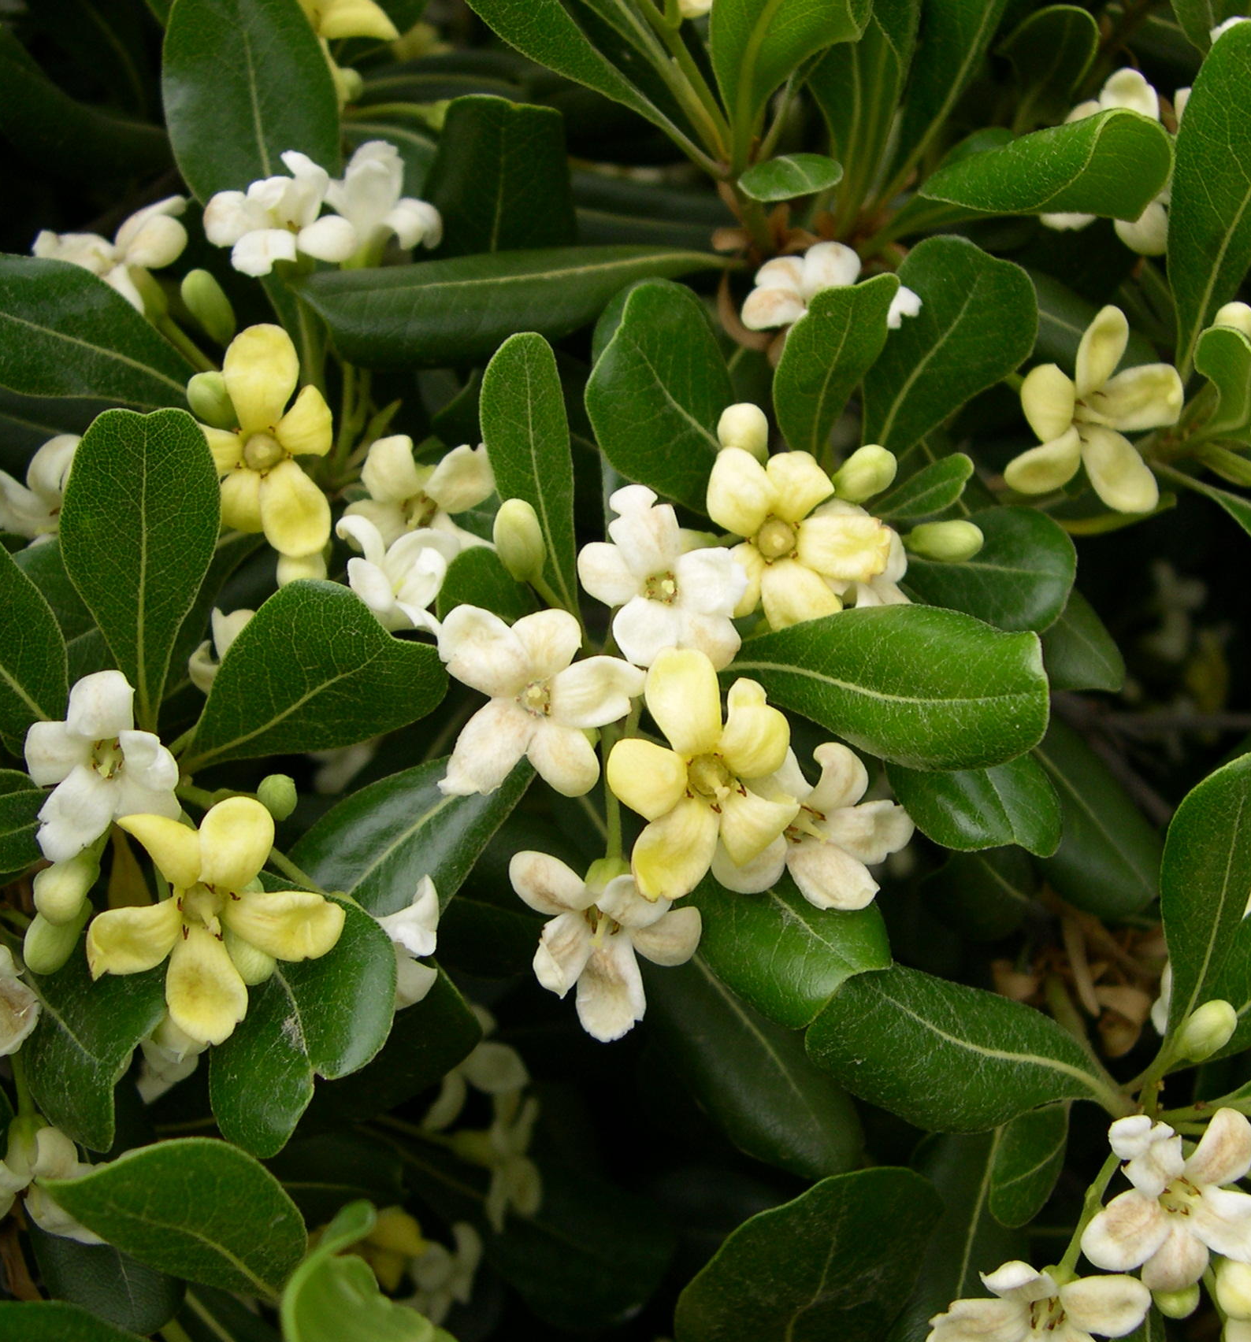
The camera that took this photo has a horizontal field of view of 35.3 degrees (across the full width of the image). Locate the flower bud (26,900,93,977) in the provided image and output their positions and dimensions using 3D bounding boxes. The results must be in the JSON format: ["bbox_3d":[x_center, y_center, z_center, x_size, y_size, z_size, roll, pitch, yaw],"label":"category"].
[{"bbox_3d":[-0.074,0.035,0.255,0.007,0.007,0.011,39,78,0],"label":"flower bud"}]

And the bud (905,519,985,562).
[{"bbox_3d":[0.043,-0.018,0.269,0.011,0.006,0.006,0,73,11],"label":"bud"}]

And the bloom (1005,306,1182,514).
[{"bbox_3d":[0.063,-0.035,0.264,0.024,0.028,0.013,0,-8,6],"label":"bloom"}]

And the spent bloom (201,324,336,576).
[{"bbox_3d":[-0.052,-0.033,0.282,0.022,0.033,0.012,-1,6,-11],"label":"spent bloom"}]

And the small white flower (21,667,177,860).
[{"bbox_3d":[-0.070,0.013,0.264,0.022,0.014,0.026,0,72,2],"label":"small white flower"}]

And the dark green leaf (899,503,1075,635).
[{"bbox_3d":[0.049,-0.016,0.303,0.043,0.006,0.021,5,63,-1],"label":"dark green leaf"}]

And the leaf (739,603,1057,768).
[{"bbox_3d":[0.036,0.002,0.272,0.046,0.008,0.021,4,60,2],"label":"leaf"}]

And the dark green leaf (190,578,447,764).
[{"bbox_3d":[-0.044,0.001,0.276,0.044,0.025,0.009,-24,-19,18],"label":"dark green leaf"}]

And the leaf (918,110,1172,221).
[{"bbox_3d":[0.061,-0.074,0.288,0.041,0.014,0.018,-8,48,18],"label":"leaf"}]

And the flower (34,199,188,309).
[{"bbox_3d":[-0.084,-0.067,0.320,0.023,0.014,0.018,0,53,30],"label":"flower"}]

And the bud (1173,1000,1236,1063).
[{"bbox_3d":[0.085,0.053,0.287,0.007,0.011,0.007,46,27,0],"label":"bud"}]

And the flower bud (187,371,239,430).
[{"bbox_3d":[-0.068,-0.045,0.325,0.009,0.011,0.009,0,67,36],"label":"flower bud"}]

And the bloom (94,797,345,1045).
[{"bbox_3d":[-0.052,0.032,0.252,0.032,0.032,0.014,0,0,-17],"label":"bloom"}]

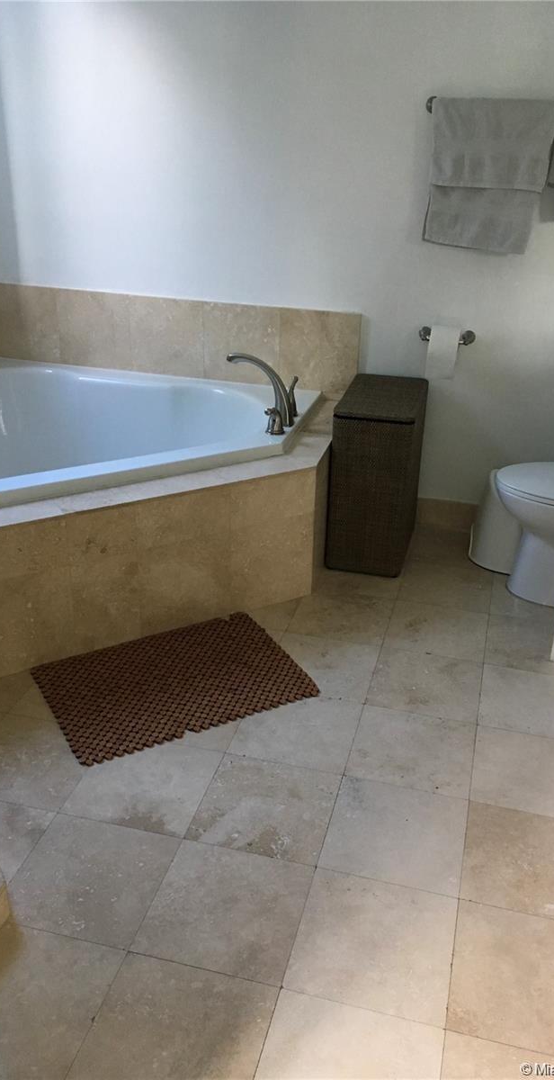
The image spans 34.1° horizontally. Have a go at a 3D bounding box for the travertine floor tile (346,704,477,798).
[{"bbox_3d":[0.351,0.542,2.325,0.305,0.013,0.305,8,27,13],"label":"travertine floor tile"}]

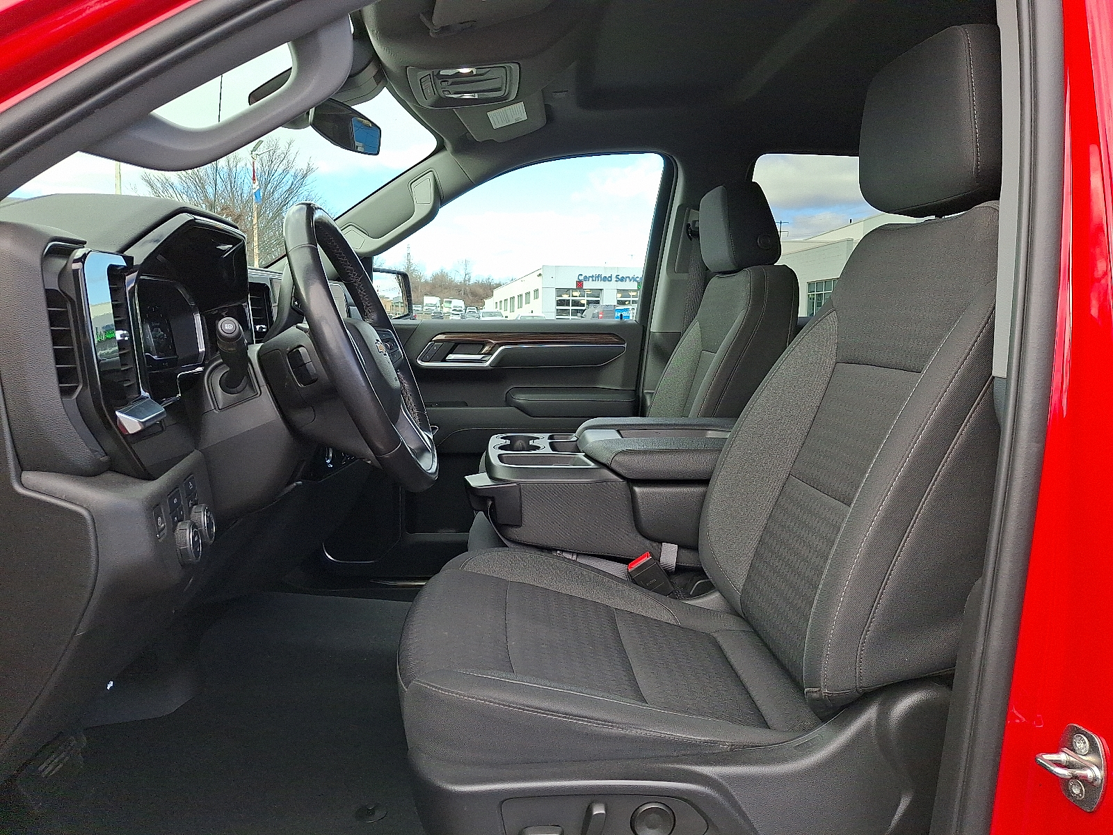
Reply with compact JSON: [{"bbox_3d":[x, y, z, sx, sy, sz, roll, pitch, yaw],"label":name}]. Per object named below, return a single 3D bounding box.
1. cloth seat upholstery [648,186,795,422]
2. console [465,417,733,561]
[{"bbox_3d":[0.302,-0.158,1.794,0.360,0.690,0.520,0,7,-2],"label":"cloth seat upholstery"},{"bbox_3d":[0.081,0.121,1.483,0.473,0.203,0.380,0,7,-3],"label":"console"}]

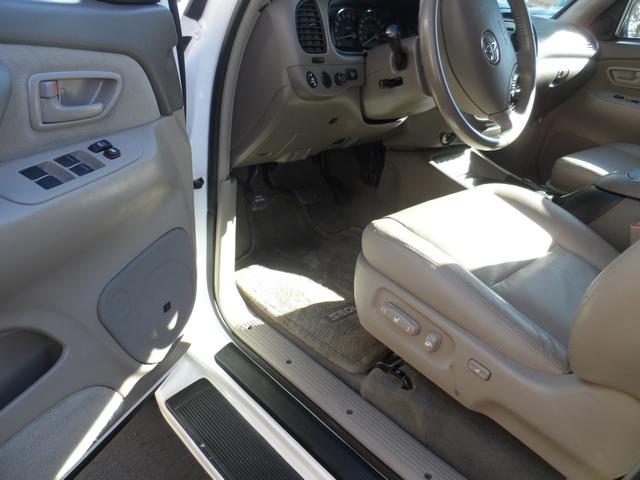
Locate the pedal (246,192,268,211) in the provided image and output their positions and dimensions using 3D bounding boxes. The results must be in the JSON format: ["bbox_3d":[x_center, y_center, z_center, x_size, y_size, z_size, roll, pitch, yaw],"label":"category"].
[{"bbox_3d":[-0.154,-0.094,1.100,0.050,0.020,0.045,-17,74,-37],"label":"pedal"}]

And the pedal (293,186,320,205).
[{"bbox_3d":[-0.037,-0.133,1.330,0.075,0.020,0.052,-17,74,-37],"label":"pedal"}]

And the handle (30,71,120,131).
[{"bbox_3d":[-0.324,-0.183,0.580,0.028,0.066,0.132,11,25,22],"label":"handle"}]

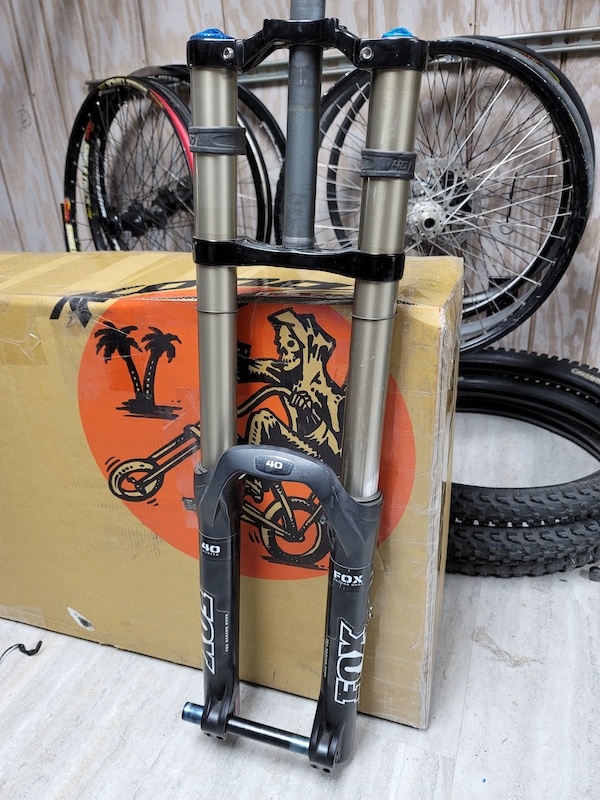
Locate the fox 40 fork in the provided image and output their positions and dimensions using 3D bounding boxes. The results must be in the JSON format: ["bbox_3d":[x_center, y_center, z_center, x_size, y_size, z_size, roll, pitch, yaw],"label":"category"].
[{"bbox_3d":[-0.020,0.076,0.619,0.222,0.835,0.114,8,23,13],"label":"fox 40 fork"}]

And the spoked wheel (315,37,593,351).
[{"bbox_3d":[0.240,-0.345,1.100,0.576,0.576,0.100,0,27,7],"label":"spoked wheel"}]

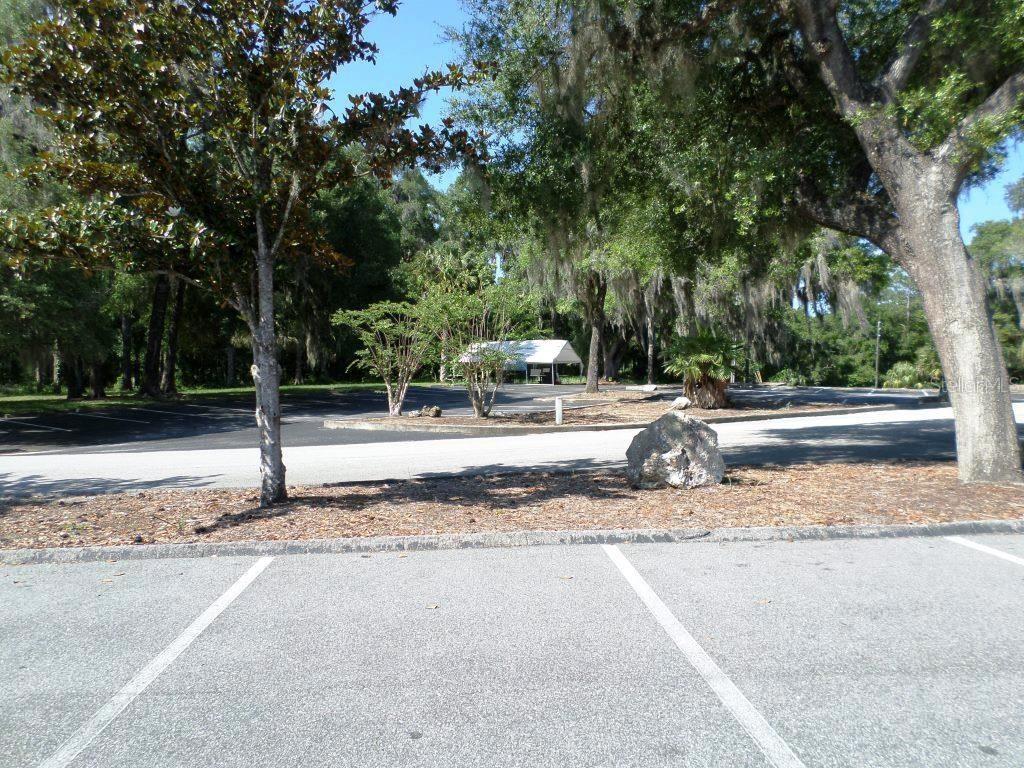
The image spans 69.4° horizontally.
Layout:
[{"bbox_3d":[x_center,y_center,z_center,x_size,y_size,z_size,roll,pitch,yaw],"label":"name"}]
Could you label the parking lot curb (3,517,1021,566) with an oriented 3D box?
[{"bbox_3d":[0.213,1.294,6.136,8.420,0.130,0.180,-1,1,-5],"label":"parking lot curb"}]

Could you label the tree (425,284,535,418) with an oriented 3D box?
[{"bbox_3d":[-0.945,-0.945,21.500,3.200,3.900,3.100,-1,1,0],"label":"tree"}]

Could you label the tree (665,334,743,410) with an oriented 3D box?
[{"bbox_3d":[6.065,-0.441,23.300,2.520,2.430,2.400,-1,1,0],"label":"tree"}]

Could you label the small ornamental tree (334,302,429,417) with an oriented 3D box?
[{"bbox_3d":[-3.920,-0.739,22.300,2.860,3.440,2.800,-1,1,0],"label":"small ornamental tree"}]

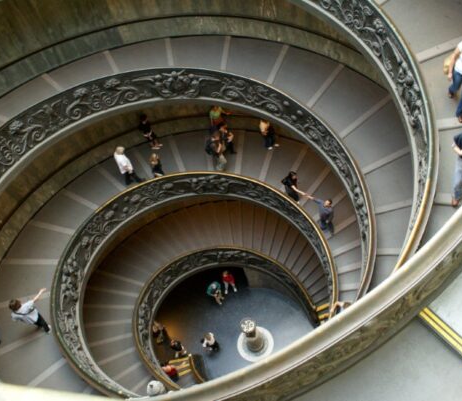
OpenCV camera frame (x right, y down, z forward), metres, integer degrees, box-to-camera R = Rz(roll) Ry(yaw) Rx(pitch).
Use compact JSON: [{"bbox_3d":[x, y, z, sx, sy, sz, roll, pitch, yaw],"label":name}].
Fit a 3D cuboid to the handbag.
[{"bbox_3d":[4.027,-2.510,8.327,0.130,0.280,0.320,-4,54,11],"label":"handbag"}]

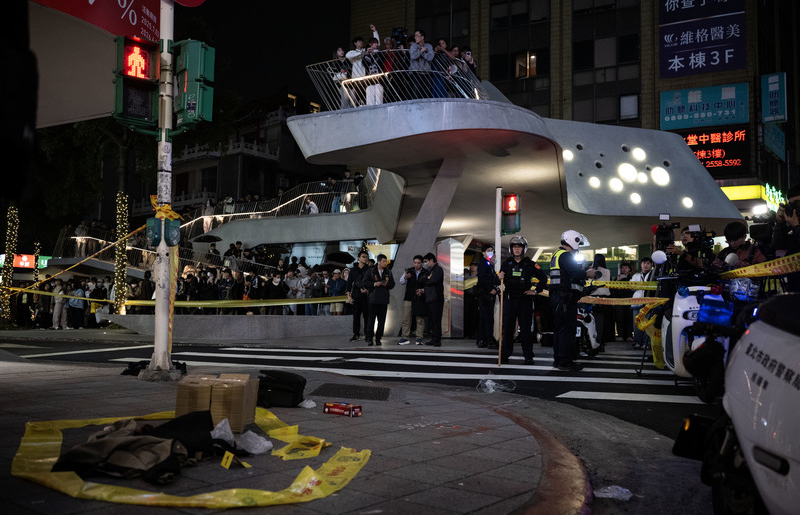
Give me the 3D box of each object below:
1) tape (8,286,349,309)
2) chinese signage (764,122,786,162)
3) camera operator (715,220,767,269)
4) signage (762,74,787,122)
[{"bbox_3d":[-5.892,0.964,16.200,11.000,0.550,0.300,-1,-3,29],"label":"tape"},{"bbox_3d":[18.621,-5.967,34.133,0.200,1.550,4.778,-2,-4,40],"label":"chinese signage"},{"bbox_3d":[3.074,0.450,6.200,0.550,1.640,0.480,-1,-3,20],"label":"camera operator"},{"bbox_3d":[20.364,-8.658,37.500,1.150,2.550,0.250,-1,-3,28],"label":"signage"}]

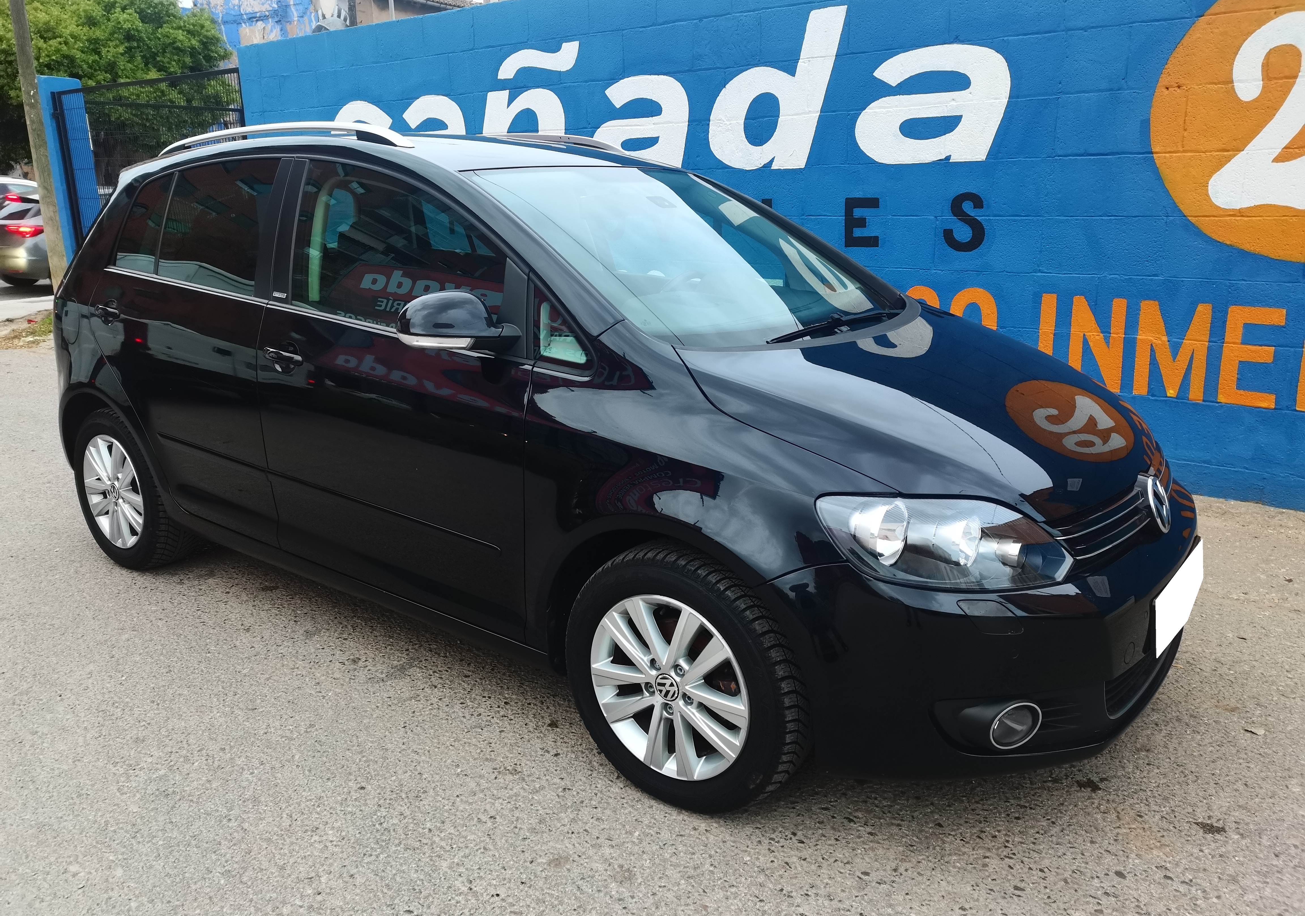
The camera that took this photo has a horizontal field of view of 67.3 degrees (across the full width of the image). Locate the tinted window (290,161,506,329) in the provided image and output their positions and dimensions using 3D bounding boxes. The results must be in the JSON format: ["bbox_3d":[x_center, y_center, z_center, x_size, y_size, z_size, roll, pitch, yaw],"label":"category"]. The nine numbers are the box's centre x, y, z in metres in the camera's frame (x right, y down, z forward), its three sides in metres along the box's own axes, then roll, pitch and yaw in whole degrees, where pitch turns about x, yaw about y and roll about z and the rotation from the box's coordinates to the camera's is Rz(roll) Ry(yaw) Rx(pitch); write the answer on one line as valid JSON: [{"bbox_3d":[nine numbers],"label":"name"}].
[{"bbox_3d":[-0.694,-0.571,2.663,1.010,0.510,0.050,11,-5,35],"label":"tinted window"}]

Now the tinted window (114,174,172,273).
[{"bbox_3d":[-1.780,-0.835,3.475,0.310,0.370,0.040,11,-5,35],"label":"tinted window"}]

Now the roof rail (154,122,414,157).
[{"bbox_3d":[-1.259,-1.034,3.223,1.420,0.100,0.060,11,17,35],"label":"roof rail"}]

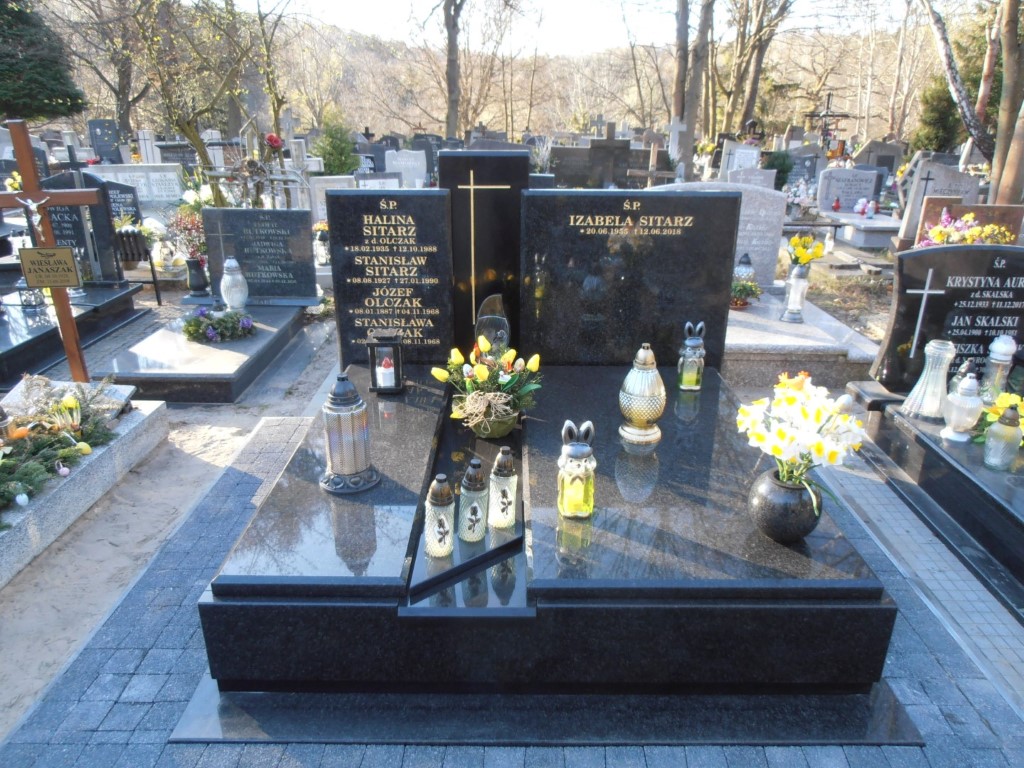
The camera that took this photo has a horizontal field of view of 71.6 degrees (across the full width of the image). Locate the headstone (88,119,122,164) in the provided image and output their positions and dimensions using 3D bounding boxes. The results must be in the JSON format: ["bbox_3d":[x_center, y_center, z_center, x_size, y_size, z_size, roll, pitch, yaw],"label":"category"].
[{"bbox_3d":[-7.303,-4.292,12.899,0.490,0.920,0.130,0,21,0],"label":"headstone"}]

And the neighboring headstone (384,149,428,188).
[{"bbox_3d":[-1.550,-3.150,10.647,0.570,0.680,0.120,0,21,0],"label":"neighboring headstone"}]

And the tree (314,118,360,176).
[{"bbox_3d":[-2.557,-3.286,10.519,0.660,1.200,0.660,0,21,0],"label":"tree"}]

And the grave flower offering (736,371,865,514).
[{"bbox_3d":[0.780,0.167,1.937,0.319,0.406,0.294,0,21,0],"label":"grave flower offering"}]

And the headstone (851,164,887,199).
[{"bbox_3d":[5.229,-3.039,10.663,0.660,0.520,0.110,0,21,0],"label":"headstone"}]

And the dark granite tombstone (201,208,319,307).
[{"bbox_3d":[-1.749,-0.919,5.003,0.745,0.650,0.100,0,21,0],"label":"dark granite tombstone"}]

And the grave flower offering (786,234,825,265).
[{"bbox_3d":[1.865,-0.848,4.520,0.220,0.205,0.200,0,21,0],"label":"grave flower offering"}]

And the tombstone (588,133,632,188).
[{"bbox_3d":[1.364,-3.076,9.987,0.582,1.032,0.250,0,21,0],"label":"tombstone"}]

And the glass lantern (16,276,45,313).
[{"bbox_3d":[-3.260,-0.656,4.813,0.120,0.225,0.120,0,21,0],"label":"glass lantern"}]

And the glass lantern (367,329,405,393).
[{"bbox_3d":[-0.544,-0.107,3.089,0.145,0.268,0.140,0,21,0],"label":"glass lantern"}]

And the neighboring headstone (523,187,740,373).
[{"bbox_3d":[0.520,-0.466,3.315,0.970,0.860,0.100,0,21,0],"label":"neighboring headstone"}]

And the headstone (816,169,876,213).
[{"bbox_3d":[4.529,-2.628,9.670,0.760,0.590,0.130,0,21,0],"label":"headstone"}]

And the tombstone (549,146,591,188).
[{"bbox_3d":[0.838,-3.060,10.344,0.580,0.720,0.140,0,21,0],"label":"tombstone"}]

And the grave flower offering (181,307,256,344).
[{"bbox_3d":[-1.847,-0.368,4.462,0.466,0.130,0.329,0,21,0],"label":"grave flower offering"}]

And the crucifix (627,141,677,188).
[{"bbox_3d":[1.584,-2.200,8.101,0.560,1.050,0.080,-1,21,-4],"label":"crucifix"}]

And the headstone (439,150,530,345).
[{"bbox_3d":[-0.128,-0.580,3.375,0.401,1.015,0.100,0,21,0],"label":"headstone"}]

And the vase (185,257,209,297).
[{"bbox_3d":[-2.311,-0.796,5.234,0.140,0.273,0.140,0,21,0],"label":"vase"}]

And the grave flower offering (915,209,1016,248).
[{"bbox_3d":[3.595,-1.177,5.651,0.751,0.400,0.380,0,21,0],"label":"grave flower offering"}]

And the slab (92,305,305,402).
[{"bbox_3d":[-1.913,-0.247,4.562,0.768,0.167,1.513,-1,21,-3],"label":"slab"}]

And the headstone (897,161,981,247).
[{"bbox_3d":[4.727,-2.026,7.829,0.700,0.860,0.180,0,21,0],"label":"headstone"}]

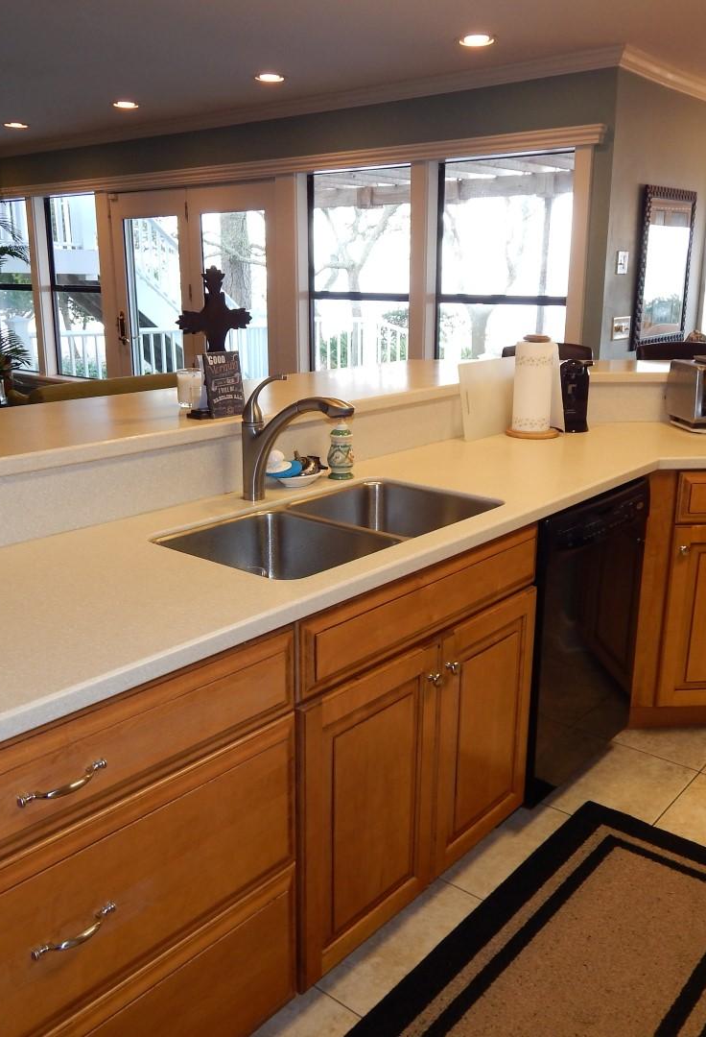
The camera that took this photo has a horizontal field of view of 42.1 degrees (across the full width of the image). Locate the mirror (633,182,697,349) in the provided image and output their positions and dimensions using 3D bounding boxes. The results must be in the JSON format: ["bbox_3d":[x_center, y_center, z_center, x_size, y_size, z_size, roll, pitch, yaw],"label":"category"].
[{"bbox_3d":[1.686,-1.359,4.983,0.045,0.800,0.680,12,19,38],"label":"mirror"}]

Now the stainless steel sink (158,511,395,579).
[{"bbox_3d":[-0.153,0.140,1.904,0.392,0.197,0.357,12,19,38],"label":"stainless steel sink"}]

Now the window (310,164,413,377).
[{"bbox_3d":[0.042,-1.413,5.695,0.850,1.400,0.100,12,19,38],"label":"window"}]

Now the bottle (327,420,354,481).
[{"bbox_3d":[-0.032,-0.190,2.389,0.068,0.170,0.068,0,15,0],"label":"bottle"}]

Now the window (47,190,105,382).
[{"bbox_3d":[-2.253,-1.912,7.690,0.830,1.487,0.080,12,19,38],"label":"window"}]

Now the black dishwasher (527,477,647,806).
[{"bbox_3d":[0.420,0.302,2.643,0.600,0.845,0.615,12,19,38],"label":"black dishwasher"}]

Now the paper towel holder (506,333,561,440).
[{"bbox_3d":[0.570,-0.419,2.940,0.183,0.315,0.183,0,15,0],"label":"paper towel holder"}]

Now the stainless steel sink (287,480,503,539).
[{"bbox_3d":[0.093,0.052,2.196,0.410,0.195,0.400,12,19,38],"label":"stainless steel sink"}]

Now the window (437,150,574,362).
[{"bbox_3d":[0.808,-1.247,5.073,0.870,1.400,0.100,12,19,38],"label":"window"}]

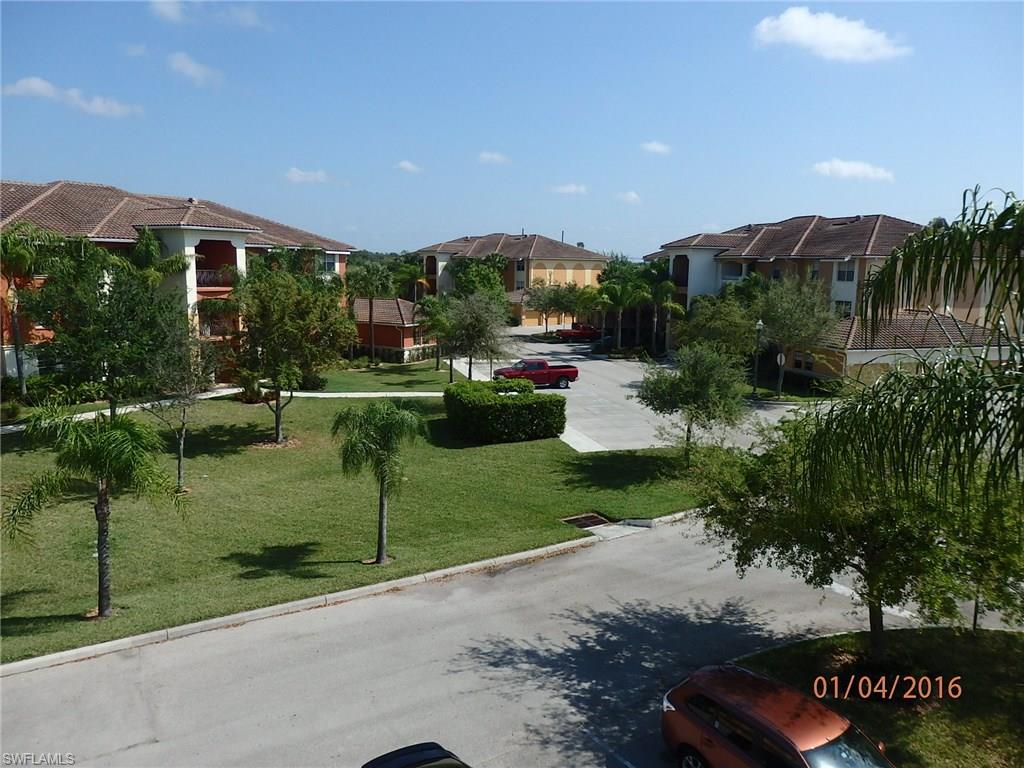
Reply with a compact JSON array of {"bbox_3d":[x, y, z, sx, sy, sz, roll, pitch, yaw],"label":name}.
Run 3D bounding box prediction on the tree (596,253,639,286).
[{"bbox_3d":[12.959,-11.308,91.230,5.660,9.680,5.490,2,9,8],"label":"tree"}]

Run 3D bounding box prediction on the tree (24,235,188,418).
[{"bbox_3d":[-18.572,-1.938,34.019,7.047,9.170,6.695,-4,9,-28],"label":"tree"}]

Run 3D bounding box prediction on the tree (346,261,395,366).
[{"bbox_3d":[-11.044,-5.544,57.812,3.740,8.110,3.630,-1,9,-11],"label":"tree"}]

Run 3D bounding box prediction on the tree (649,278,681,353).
[{"bbox_3d":[14.598,-6.404,69.862,3.198,7.072,3.198,1,9,0],"label":"tree"}]

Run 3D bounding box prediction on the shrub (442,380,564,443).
[{"bbox_3d":[-0.468,1.317,34.815,4.600,1.870,4.900,-1,9,-15],"label":"shrub"}]

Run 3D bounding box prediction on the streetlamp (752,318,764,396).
[{"bbox_3d":[15.841,-1.709,47.919,0.500,5.100,0.500,3,8,18],"label":"streetlamp"}]

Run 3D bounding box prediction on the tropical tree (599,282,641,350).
[{"bbox_3d":[10.654,-6.761,73.463,3.990,6.593,3.990,1,9,0],"label":"tropical tree"}]

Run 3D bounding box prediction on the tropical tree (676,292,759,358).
[{"bbox_3d":[14.913,-3.320,53.825,5.839,6.630,5.839,2,8,15],"label":"tropical tree"}]

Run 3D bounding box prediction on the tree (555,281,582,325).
[{"bbox_3d":[6.714,-9.364,89.791,3.390,6.110,3.290,2,9,4],"label":"tree"}]

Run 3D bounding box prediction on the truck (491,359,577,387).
[{"bbox_3d":[1.704,-0.802,52.466,5.800,1.920,2.000,-2,8,-13],"label":"truck"}]

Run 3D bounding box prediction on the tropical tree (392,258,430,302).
[{"bbox_3d":[-9.602,-7.538,70.358,3.700,8.120,3.590,0,9,-8],"label":"tropical tree"}]

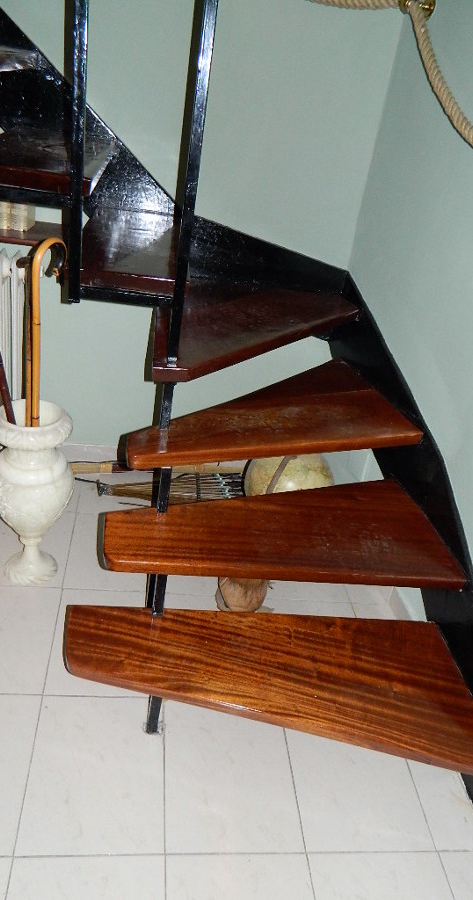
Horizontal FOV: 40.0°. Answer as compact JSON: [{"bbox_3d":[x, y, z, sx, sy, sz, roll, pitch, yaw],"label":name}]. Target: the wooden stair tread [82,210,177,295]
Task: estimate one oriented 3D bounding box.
[{"bbox_3d":[-0.299,-0.608,1.916,0.297,0.039,0.828,5,30,-10],"label":"wooden stair tread"}]

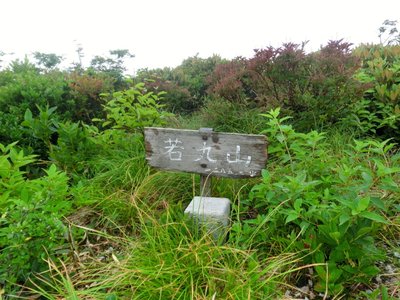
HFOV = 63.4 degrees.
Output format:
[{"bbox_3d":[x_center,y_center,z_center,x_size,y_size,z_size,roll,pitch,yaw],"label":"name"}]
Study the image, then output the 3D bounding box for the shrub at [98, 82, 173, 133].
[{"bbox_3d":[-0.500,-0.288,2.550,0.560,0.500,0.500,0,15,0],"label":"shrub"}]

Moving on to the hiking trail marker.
[{"bbox_3d":[-0.007,0.131,1.326,0.541,0.412,0.247,4,15,16],"label":"hiking trail marker"}]

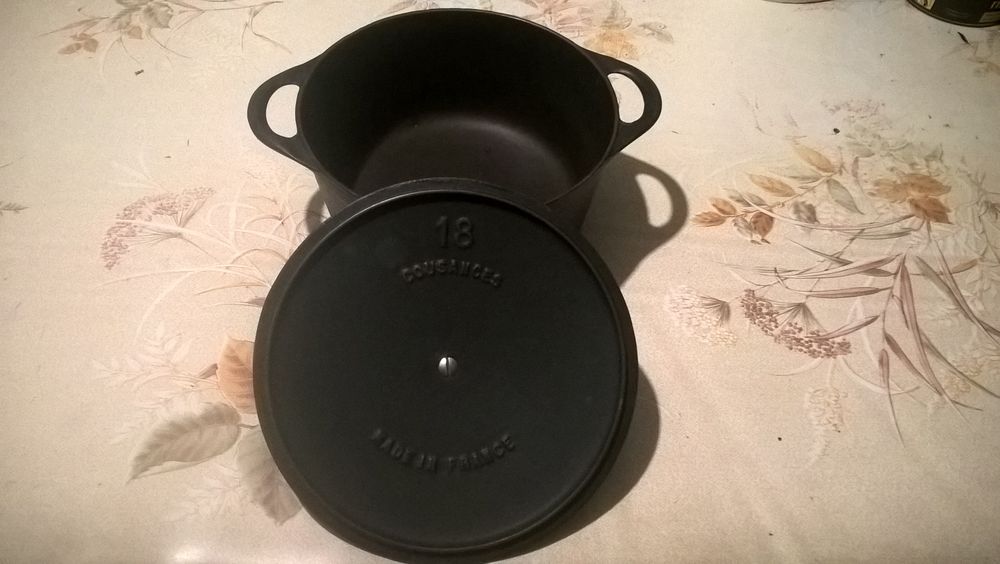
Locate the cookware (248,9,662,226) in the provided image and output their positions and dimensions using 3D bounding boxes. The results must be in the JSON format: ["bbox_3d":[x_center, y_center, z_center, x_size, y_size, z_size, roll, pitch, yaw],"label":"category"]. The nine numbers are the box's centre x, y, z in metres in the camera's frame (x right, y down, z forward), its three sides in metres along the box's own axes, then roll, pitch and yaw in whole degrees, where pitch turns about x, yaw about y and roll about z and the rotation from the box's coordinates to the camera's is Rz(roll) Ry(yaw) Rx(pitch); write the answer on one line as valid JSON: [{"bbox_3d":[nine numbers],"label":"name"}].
[{"bbox_3d":[-0.025,-0.078,0.507,0.246,0.092,0.190,-2,53,-3],"label":"cookware"}]

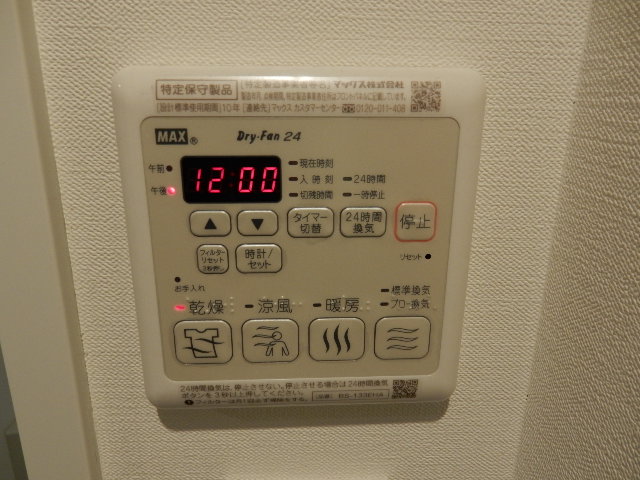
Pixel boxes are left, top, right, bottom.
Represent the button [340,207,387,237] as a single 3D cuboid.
[{"bbox_3d":[0.014,-0.006,0.152,0.015,0.010,0.003,0,16,-3],"label":"button"}]

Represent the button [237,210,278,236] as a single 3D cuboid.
[{"bbox_3d":[-0.020,-0.005,0.150,0.013,0.009,0.003,0,16,-3],"label":"button"}]

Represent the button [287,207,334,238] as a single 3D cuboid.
[{"bbox_3d":[-0.003,-0.006,0.151,0.015,0.010,0.003,0,16,-3],"label":"button"}]

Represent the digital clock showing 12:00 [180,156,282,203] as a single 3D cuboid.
[{"bbox_3d":[-0.028,-0.019,0.146,0.031,0.015,0.003,0,16,-3],"label":"digital clock showing 12:00"}]

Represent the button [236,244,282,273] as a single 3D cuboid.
[{"bbox_3d":[-0.020,0.006,0.153,0.015,0.010,0.003,0,16,-3],"label":"button"}]

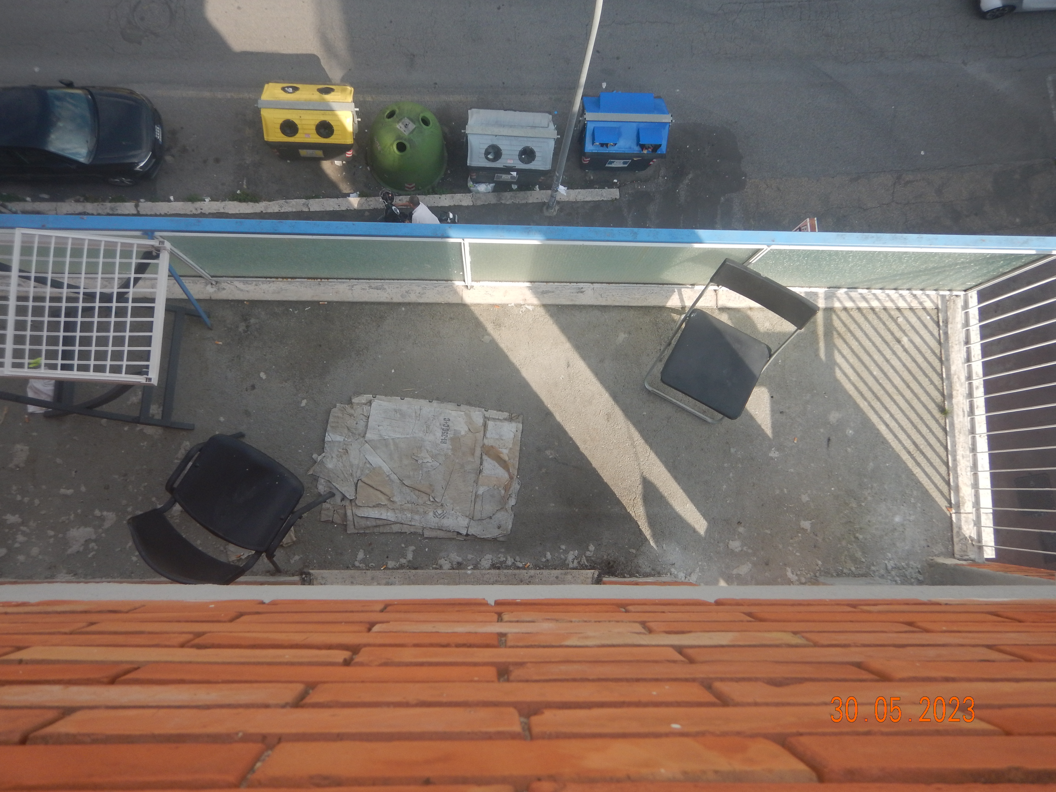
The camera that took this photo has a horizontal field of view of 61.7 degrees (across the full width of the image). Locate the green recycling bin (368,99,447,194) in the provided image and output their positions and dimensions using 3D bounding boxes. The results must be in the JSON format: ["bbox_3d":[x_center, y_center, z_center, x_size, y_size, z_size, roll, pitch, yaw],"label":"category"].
[{"bbox_3d":[-2.401,-5.012,17.471,1.650,1.550,1.650,1,84,-6],"label":"green recycling bin"}]

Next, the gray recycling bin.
[{"bbox_3d":[-0.389,-4.927,17.608,1.730,1.660,1.180,3,84,-6],"label":"gray recycling bin"}]

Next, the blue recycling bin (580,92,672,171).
[{"bbox_3d":[1.871,-5.262,17.858,1.730,1.660,1.200,1,84,-6],"label":"blue recycling bin"}]

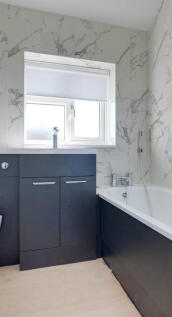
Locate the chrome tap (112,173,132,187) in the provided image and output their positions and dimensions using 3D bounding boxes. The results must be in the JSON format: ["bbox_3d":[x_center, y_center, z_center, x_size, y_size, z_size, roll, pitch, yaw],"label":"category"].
[{"bbox_3d":[0.378,0.217,1.961,0.225,0.136,0.136,0,0,-15],"label":"chrome tap"}]

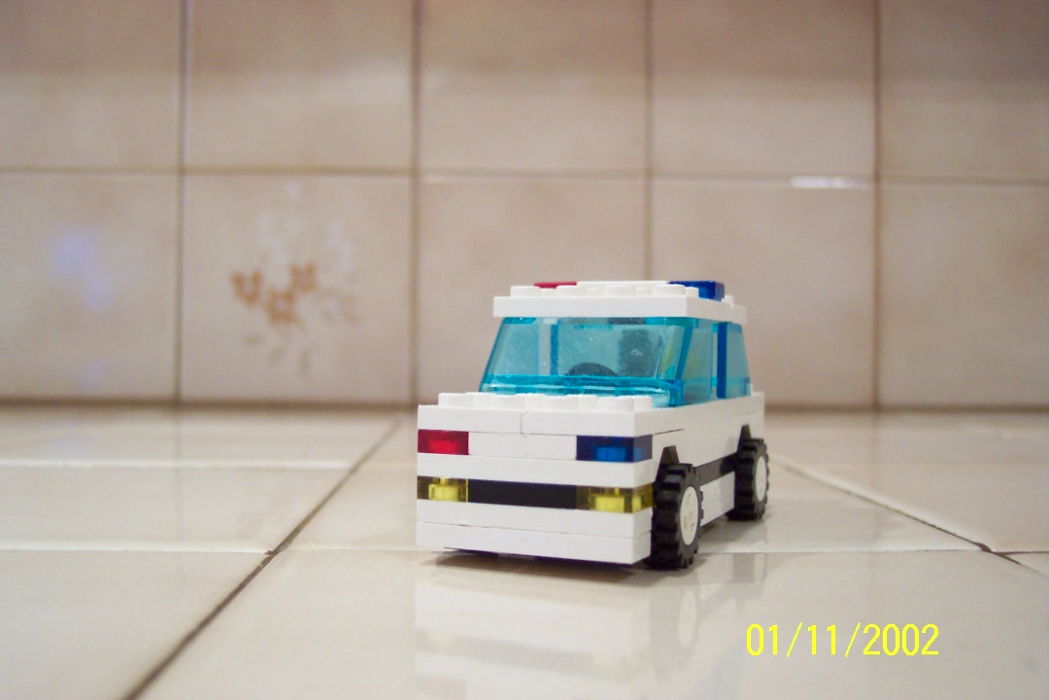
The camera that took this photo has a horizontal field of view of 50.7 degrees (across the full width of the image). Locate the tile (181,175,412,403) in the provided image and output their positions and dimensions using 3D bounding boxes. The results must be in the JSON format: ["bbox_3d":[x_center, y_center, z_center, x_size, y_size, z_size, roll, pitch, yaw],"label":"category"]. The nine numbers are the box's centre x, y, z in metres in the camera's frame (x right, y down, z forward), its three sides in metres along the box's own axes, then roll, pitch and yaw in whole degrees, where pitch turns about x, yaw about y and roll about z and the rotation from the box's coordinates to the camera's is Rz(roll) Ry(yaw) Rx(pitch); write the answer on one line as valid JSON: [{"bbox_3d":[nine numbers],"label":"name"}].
[{"bbox_3d":[-0.106,-0.029,0.521,0.108,0.108,0.008,0,0,-2],"label":"tile"}]

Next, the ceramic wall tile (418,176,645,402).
[{"bbox_3d":[0.003,-0.028,0.526,0.108,0.108,0.008,0,0,-2],"label":"ceramic wall tile"}]

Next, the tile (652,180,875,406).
[{"bbox_3d":[0.113,-0.027,0.530,0.108,0.108,0.008,0,0,-2],"label":"tile"}]

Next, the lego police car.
[{"bbox_3d":[0.016,0.010,0.185,0.038,0.042,0.080,1,0,24],"label":"lego police car"}]

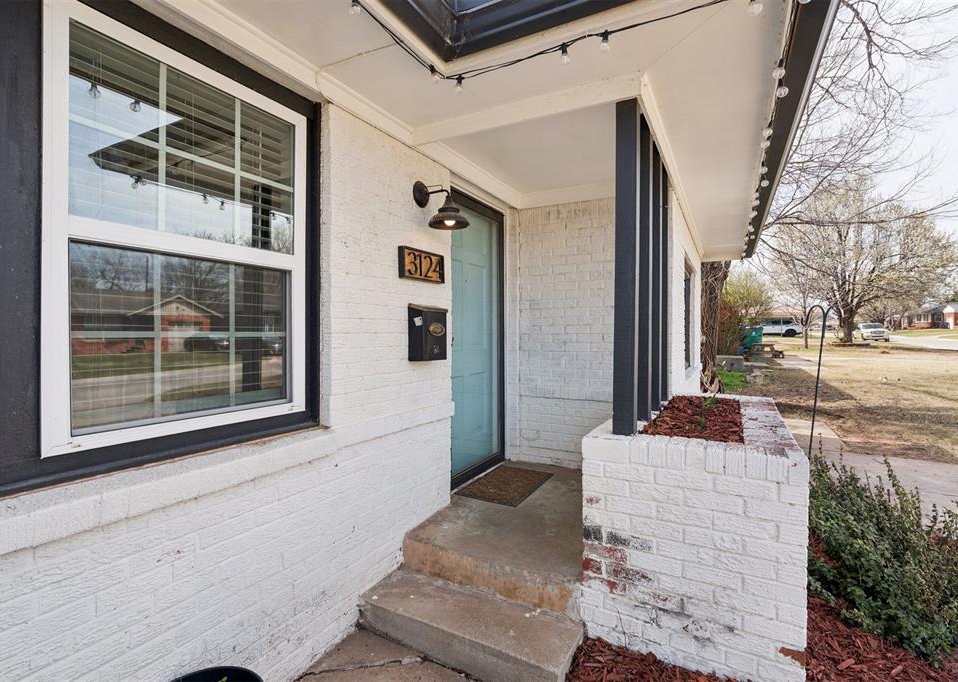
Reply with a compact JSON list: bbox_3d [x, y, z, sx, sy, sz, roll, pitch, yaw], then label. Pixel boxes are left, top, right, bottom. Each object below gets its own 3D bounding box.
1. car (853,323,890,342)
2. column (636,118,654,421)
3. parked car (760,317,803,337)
[{"bbox_3d":[40.090,-0.899,46.779,1.980,1.880,5.700,1,1,29],"label":"car"},{"bbox_3d":[0.858,-0.347,2.400,0.089,1.522,0.090,1,1,29],"label":"column"},{"bbox_3d":[29.760,-1.297,45.930,4.650,1.680,1.880,1,1,29],"label":"parked car"}]

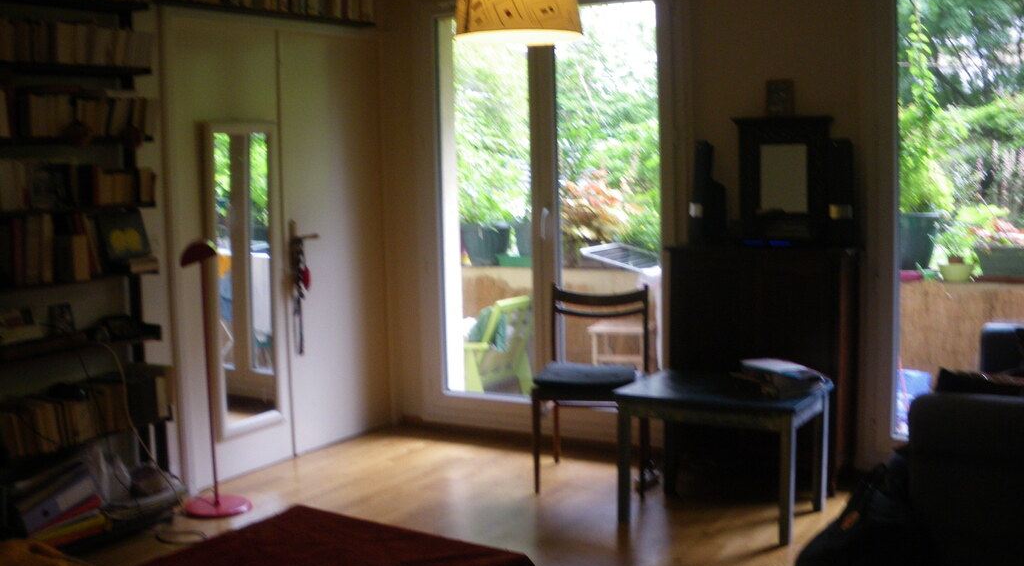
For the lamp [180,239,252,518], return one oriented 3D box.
[{"bbox_3d":[-1.210,0.371,4.300,0.270,1.090,0.270,2,7,30],"label":"lamp"}]

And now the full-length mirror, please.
[{"bbox_3d":[-1.170,-0.017,4.738,0.040,1.380,0.410,2,7,30],"label":"full-length mirror"}]

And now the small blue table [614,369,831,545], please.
[{"bbox_3d":[0.808,0.647,4.103,0.720,0.490,0.490,2,7,30],"label":"small blue table"}]

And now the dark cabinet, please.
[{"bbox_3d":[1.077,0.333,4.553,0.740,1.000,0.370,2,7,30],"label":"dark cabinet"}]

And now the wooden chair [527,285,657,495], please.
[{"bbox_3d":[0.341,0.440,4.542,0.450,0.825,0.490,0,7,12],"label":"wooden chair"}]

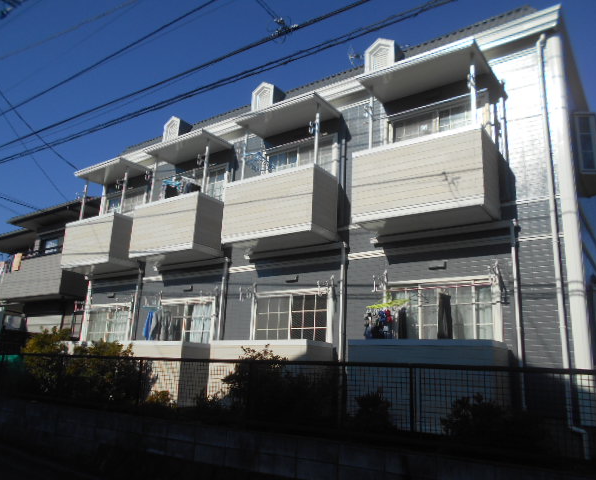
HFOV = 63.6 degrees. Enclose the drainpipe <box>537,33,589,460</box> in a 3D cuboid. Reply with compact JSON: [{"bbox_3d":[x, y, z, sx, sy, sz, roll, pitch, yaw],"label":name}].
[{"bbox_3d":[3.462,-0.250,6.441,0.180,5.850,0.120,-8,-18,34],"label":"drainpipe"}]

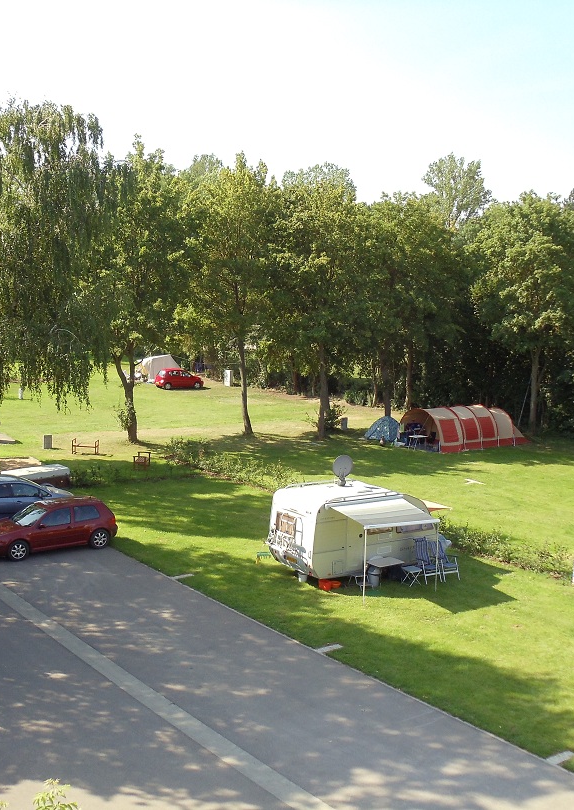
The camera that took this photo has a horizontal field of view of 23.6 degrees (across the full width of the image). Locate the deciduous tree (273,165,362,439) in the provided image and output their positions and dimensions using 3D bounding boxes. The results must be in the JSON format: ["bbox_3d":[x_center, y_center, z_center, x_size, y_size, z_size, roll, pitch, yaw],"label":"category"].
[{"bbox_3d":[1.621,-5.143,70.664,5.500,13.878,5.335,1,7,0],"label":"deciduous tree"}]

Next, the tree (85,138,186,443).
[{"bbox_3d":[-7.487,-5.584,67.839,5.600,14.934,5.432,1,7,0],"label":"tree"}]

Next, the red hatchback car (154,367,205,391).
[{"bbox_3d":[-7.817,-1.899,100.068,3.620,1.490,1.660,-2,6,-30],"label":"red hatchback car"}]

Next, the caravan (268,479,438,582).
[{"bbox_3d":[1.941,3.497,38.727,4.400,2.400,2.250,-4,8,-34],"label":"caravan"}]

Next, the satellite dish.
[{"bbox_3d":[1.577,1.843,38.676,0.600,0.902,0.420,2,7,8],"label":"satellite dish"}]

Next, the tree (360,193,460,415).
[{"bbox_3d":[6.900,-5.431,78.604,6.200,13.099,6.014,1,7,0],"label":"tree"}]

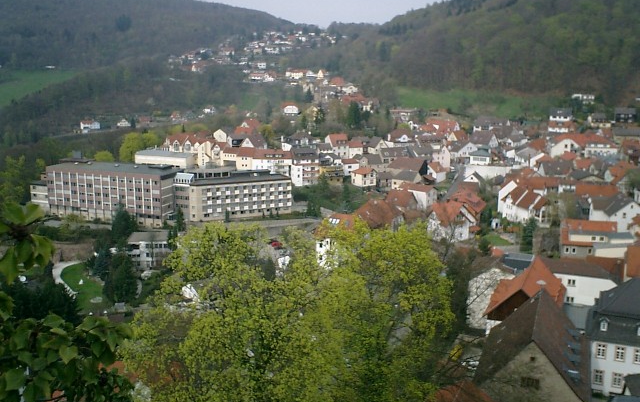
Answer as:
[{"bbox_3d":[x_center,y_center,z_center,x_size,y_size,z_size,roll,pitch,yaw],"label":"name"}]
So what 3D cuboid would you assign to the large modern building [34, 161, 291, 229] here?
[{"bbox_3d":[-66.761,-3.867,281.643,110.465,22.500,33.828,1,12,5],"label":"large modern building"}]

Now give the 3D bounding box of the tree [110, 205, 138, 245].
[{"bbox_3d":[-71.611,9.210,250.726,9.163,14.747,9.163,0,12,0],"label":"tree"}]

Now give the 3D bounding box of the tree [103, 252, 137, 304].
[{"bbox_3d":[-61.346,23.646,210.867,9.864,16.167,9.864,0,12,0],"label":"tree"}]

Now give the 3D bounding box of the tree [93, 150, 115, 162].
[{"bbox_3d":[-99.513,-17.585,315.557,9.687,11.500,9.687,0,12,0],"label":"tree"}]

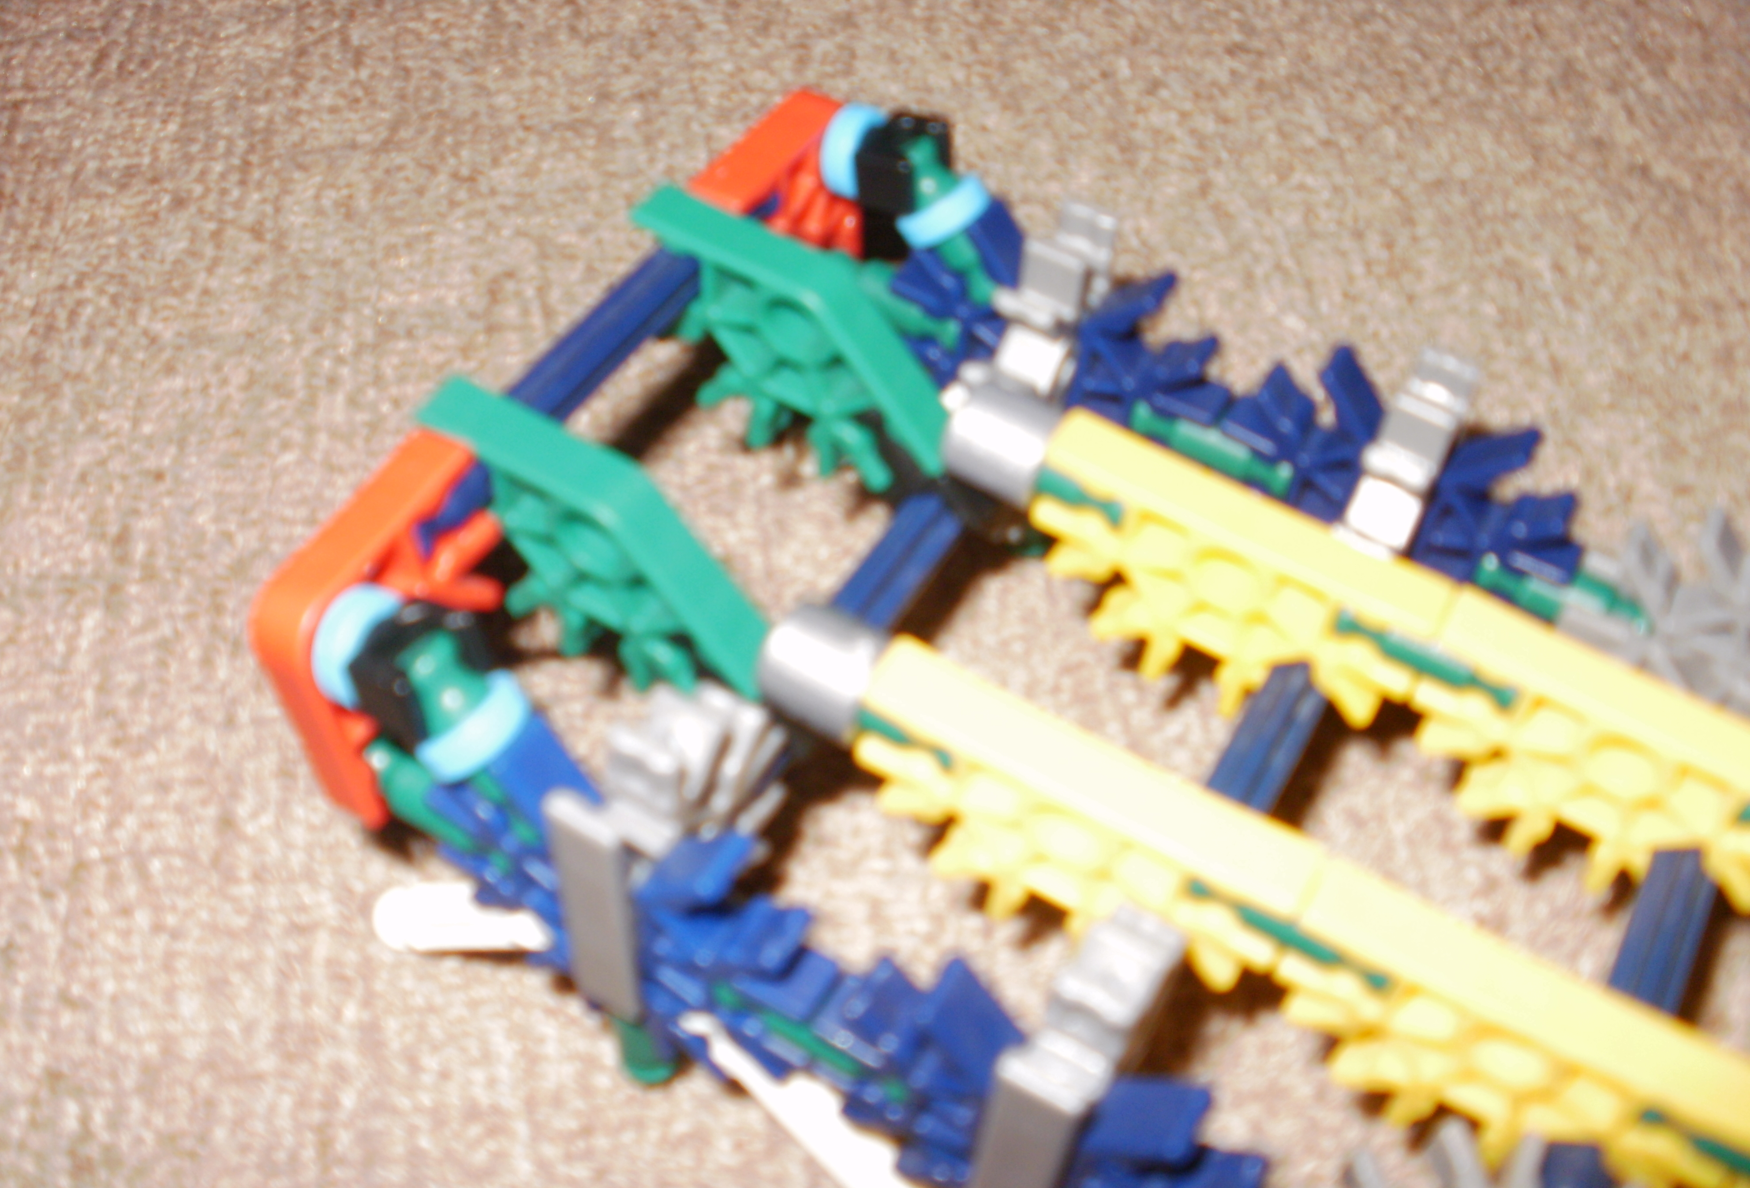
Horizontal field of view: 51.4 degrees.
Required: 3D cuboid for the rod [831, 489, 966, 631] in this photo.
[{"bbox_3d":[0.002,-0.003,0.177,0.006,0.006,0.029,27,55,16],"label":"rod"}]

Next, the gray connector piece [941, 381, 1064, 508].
[{"bbox_3d":[0.012,-0.014,0.176,0.009,0.010,0.010,27,55,16],"label":"gray connector piece"}]

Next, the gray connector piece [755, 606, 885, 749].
[{"bbox_3d":[-0.004,0.007,0.155,0.008,0.010,0.010,26,55,16],"label":"gray connector piece"}]

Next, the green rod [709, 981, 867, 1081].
[{"bbox_3d":[-0.005,0.035,0.145,0.017,0.006,0.006,27,55,16],"label":"green rod"}]

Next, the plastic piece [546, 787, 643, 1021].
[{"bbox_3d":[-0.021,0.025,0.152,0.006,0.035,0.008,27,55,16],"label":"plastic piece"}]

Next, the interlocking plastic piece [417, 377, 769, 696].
[{"bbox_3d":[-0.024,-0.003,0.166,0.035,0.023,0.006,27,55,16],"label":"interlocking plastic piece"}]

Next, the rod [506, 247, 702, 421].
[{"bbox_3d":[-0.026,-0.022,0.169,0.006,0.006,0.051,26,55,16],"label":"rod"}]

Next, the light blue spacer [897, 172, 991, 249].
[{"bbox_3d":[0.007,-0.039,0.185,0.004,0.010,0.010,52,54,-21],"label":"light blue spacer"}]

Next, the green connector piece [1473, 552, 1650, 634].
[{"bbox_3d":[0.067,0.000,0.177,0.016,0.006,0.006,26,55,16],"label":"green connector piece"}]

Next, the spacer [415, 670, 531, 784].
[{"bbox_3d":[-0.032,0.010,0.143,0.004,0.010,0.010,52,54,-21],"label":"spacer"}]

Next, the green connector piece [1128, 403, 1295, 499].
[{"bbox_3d":[0.036,-0.015,0.191,0.017,0.006,0.006,27,55,16],"label":"green connector piece"}]

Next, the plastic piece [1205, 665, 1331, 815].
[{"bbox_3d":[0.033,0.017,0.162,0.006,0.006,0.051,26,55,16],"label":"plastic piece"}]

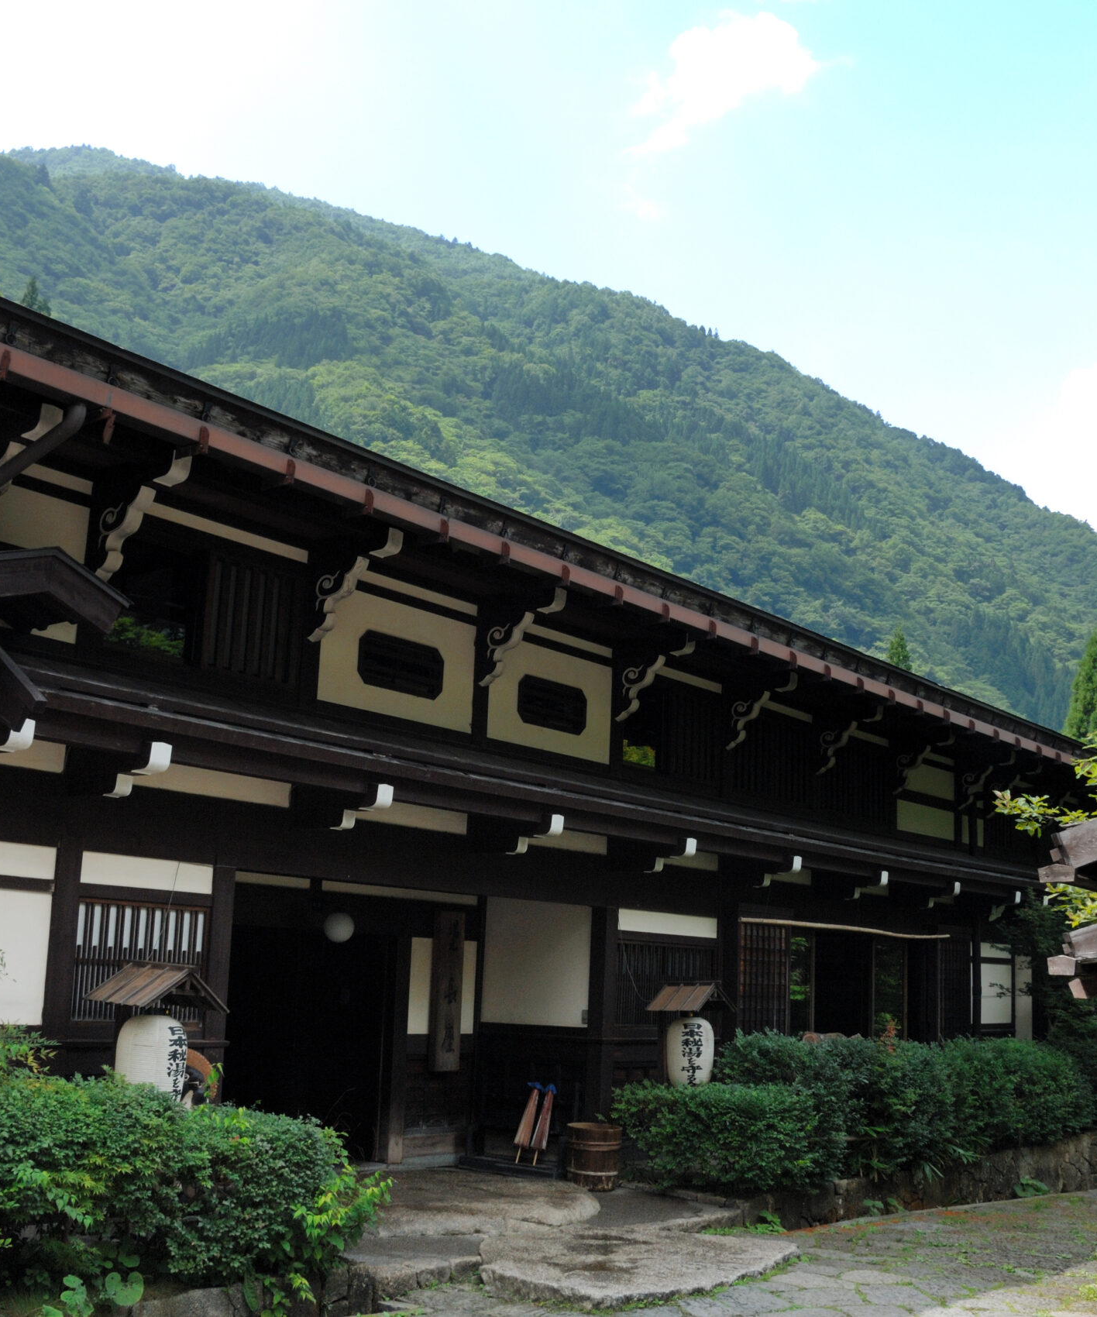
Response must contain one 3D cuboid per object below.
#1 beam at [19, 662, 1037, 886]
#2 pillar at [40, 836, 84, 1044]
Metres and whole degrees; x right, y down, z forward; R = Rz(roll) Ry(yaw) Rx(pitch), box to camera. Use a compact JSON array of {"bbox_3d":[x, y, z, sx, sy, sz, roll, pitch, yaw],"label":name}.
[{"bbox_3d":[1.652,1.477,13.174,0.300,0.310,13.800,-9,-17,39],"label":"beam"},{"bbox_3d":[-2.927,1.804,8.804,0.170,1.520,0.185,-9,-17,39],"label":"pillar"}]

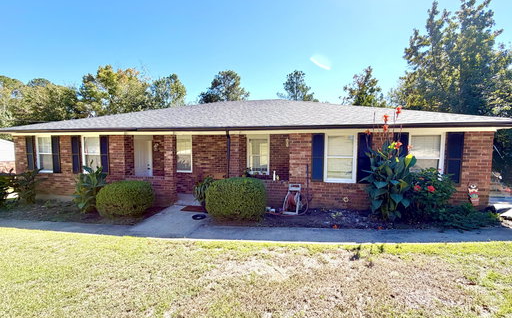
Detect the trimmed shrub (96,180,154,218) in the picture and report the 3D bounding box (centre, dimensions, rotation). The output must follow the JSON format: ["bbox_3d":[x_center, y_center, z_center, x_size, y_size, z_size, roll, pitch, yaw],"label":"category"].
[{"bbox_3d":[-4.049,1.115,6.599,1.650,0.950,1.250,1,4,11],"label":"trimmed shrub"}]

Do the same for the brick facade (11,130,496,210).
[{"bbox_3d":[-1.766,0.290,7.250,16.130,2.360,0.900,1,4,11],"label":"brick facade"}]

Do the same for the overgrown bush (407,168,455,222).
[{"bbox_3d":[4.255,0.787,5.121,1.020,1.160,0.950,1,4,11],"label":"overgrown bush"}]

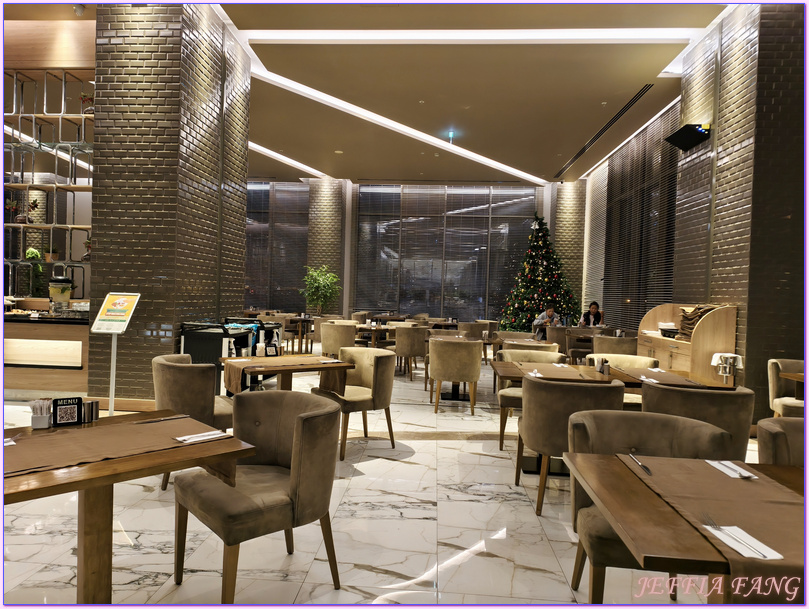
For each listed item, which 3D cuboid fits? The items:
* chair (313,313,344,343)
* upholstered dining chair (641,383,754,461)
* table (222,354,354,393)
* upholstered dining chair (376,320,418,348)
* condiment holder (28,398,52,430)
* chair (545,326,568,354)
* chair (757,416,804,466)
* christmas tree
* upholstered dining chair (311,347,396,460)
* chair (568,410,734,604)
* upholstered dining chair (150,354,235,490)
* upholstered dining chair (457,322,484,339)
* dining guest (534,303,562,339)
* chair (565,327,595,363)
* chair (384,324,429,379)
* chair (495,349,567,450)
[{"bbox_3d":[-1.497,0.648,10.625,0.590,0.800,0.600,1,2,-42],"label":"chair"},{"bbox_3d":[1.787,0.902,3.437,0.610,0.810,0.570,2,1,3],"label":"upholstered dining chair"},{"bbox_3d":[-0.916,0.817,4.145,0.790,0.750,0.770,1,1,-34],"label":"table"},{"bbox_3d":[-0.057,0.719,9.256,0.600,0.800,0.590,1,2,-40],"label":"upholstered dining chair"},{"bbox_3d":[-1.383,0.412,2.039,0.076,0.112,0.070,1,1,-25],"label":"condiment holder"},{"bbox_3d":[2.696,0.805,9.221,0.575,0.800,0.600,2,1,6],"label":"chair"},{"bbox_3d":[1.720,0.914,2.123,0.575,0.800,0.600,2,1,8],"label":"chair"},{"bbox_3d":[3.428,-0.568,13.409,2.080,3.409,2.080,2,1,3],"label":"christmas tree"},{"bbox_3d":[-0.418,0.808,4.535,0.600,0.800,0.590,1,2,-38],"label":"upholstered dining chair"},{"bbox_3d":[0.951,0.887,2.126,0.590,0.800,0.600,2,1,7],"label":"chair"},{"bbox_3d":[-1.424,0.782,3.721,0.600,0.800,0.575,1,1,-29],"label":"upholstered dining chair"},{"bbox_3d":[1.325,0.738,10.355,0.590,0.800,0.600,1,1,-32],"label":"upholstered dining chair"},{"bbox_3d":[2.692,0.586,10.170,0.540,1.200,0.750,2,1,-3],"label":"dining guest"},{"bbox_3d":[3.023,0.842,9.063,0.590,0.800,0.600,2,1,4],"label":"chair"},{"bbox_3d":[0.107,0.745,8.445,0.610,0.810,0.570,1,2,-42],"label":"chair"},{"bbox_3d":[1.127,0.848,4.854,0.590,0.800,0.600,2,1,4],"label":"chair"}]

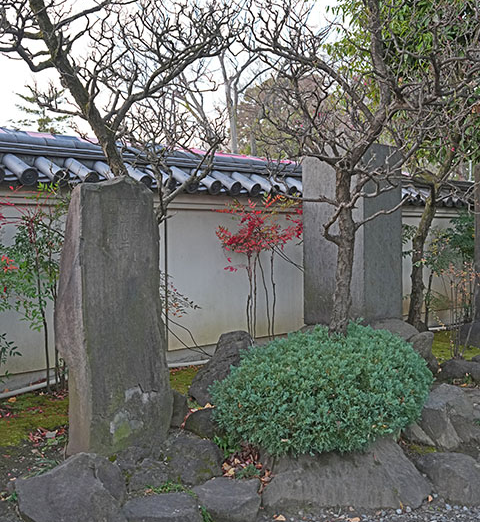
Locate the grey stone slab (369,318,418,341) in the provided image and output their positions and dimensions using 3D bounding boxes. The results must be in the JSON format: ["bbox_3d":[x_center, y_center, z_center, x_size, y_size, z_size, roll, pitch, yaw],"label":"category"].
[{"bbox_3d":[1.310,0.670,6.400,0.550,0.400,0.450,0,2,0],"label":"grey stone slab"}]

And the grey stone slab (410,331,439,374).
[{"bbox_3d":[1.492,0.765,6.050,0.300,0.410,0.300,0,2,0],"label":"grey stone slab"}]

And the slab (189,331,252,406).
[{"bbox_3d":[-0.134,0.821,5.650,0.550,0.570,0.450,0,2,0],"label":"slab"}]

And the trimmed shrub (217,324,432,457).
[{"bbox_3d":[0.538,0.755,4.880,1.440,0.700,1.250,0,2,0],"label":"trimmed shrub"}]

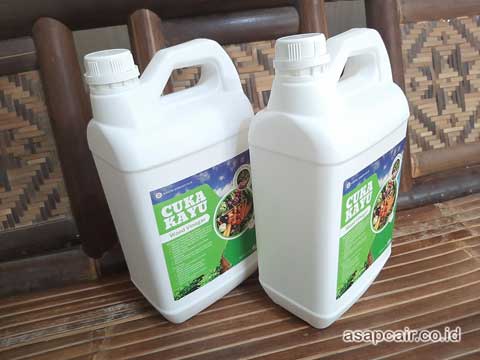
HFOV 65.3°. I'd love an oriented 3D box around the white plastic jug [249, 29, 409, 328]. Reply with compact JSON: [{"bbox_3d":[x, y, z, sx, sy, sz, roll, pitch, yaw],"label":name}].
[{"bbox_3d":[0.106,-0.007,0.443,0.119,0.325,0.177,22,40,39],"label":"white plastic jug"}]

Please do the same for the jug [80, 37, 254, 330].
[{"bbox_3d":[-0.068,-0.001,0.463,0.177,0.325,0.119,-26,35,-32],"label":"jug"}]

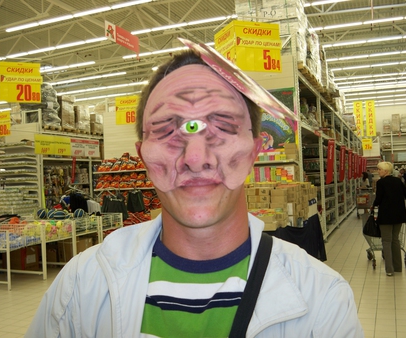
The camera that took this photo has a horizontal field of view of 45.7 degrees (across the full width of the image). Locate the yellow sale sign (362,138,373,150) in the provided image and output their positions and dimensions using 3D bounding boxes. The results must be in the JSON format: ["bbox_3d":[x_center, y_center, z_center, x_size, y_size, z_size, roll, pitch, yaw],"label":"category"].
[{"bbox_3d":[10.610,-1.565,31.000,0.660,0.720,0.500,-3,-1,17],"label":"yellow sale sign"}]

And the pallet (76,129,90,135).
[{"bbox_3d":[-5.102,-1.411,18.836,1.100,0.145,0.820,-3,-1,21],"label":"pallet"}]

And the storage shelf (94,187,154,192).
[{"bbox_3d":[-2.268,0.632,14.865,2.250,0.060,0.500,-3,-1,21],"label":"storage shelf"}]

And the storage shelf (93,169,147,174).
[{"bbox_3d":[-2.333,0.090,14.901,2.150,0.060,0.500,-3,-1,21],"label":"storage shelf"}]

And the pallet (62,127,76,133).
[{"bbox_3d":[-5.417,-1.411,18.013,1.100,0.145,0.820,-3,-1,21],"label":"pallet"}]

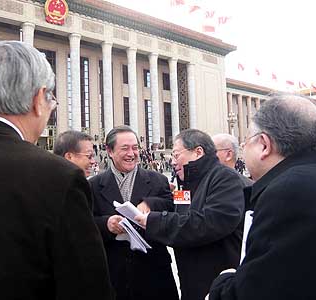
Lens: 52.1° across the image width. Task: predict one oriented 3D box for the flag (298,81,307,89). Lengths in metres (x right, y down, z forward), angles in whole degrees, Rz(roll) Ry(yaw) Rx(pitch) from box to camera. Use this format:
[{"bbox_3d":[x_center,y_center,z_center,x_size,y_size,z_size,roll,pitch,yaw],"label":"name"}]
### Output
[{"bbox_3d":[67.233,-30.232,150.000,3.000,2.400,0.600,-3,-2,24],"label":"flag"}]

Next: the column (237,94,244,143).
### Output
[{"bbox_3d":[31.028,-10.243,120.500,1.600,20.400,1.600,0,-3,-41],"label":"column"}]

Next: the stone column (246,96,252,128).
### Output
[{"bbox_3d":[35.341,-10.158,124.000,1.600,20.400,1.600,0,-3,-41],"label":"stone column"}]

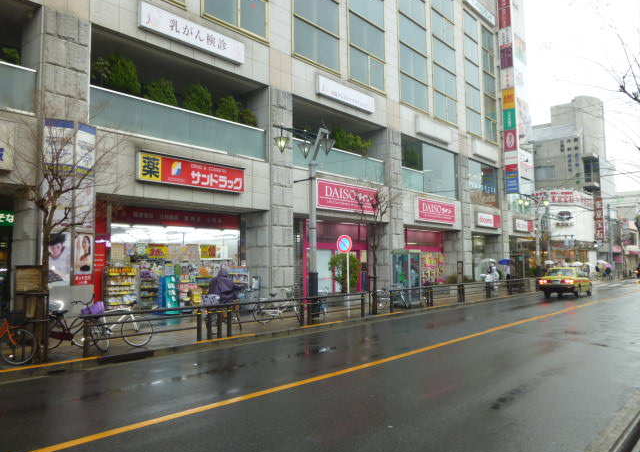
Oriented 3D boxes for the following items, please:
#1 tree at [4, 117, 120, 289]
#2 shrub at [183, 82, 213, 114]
[{"bbox_3d":[-5.063,0.247,9.538,2.100,4.600,2.250,-5,-6,41],"label":"tree"},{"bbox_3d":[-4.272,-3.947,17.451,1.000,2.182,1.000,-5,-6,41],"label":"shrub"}]

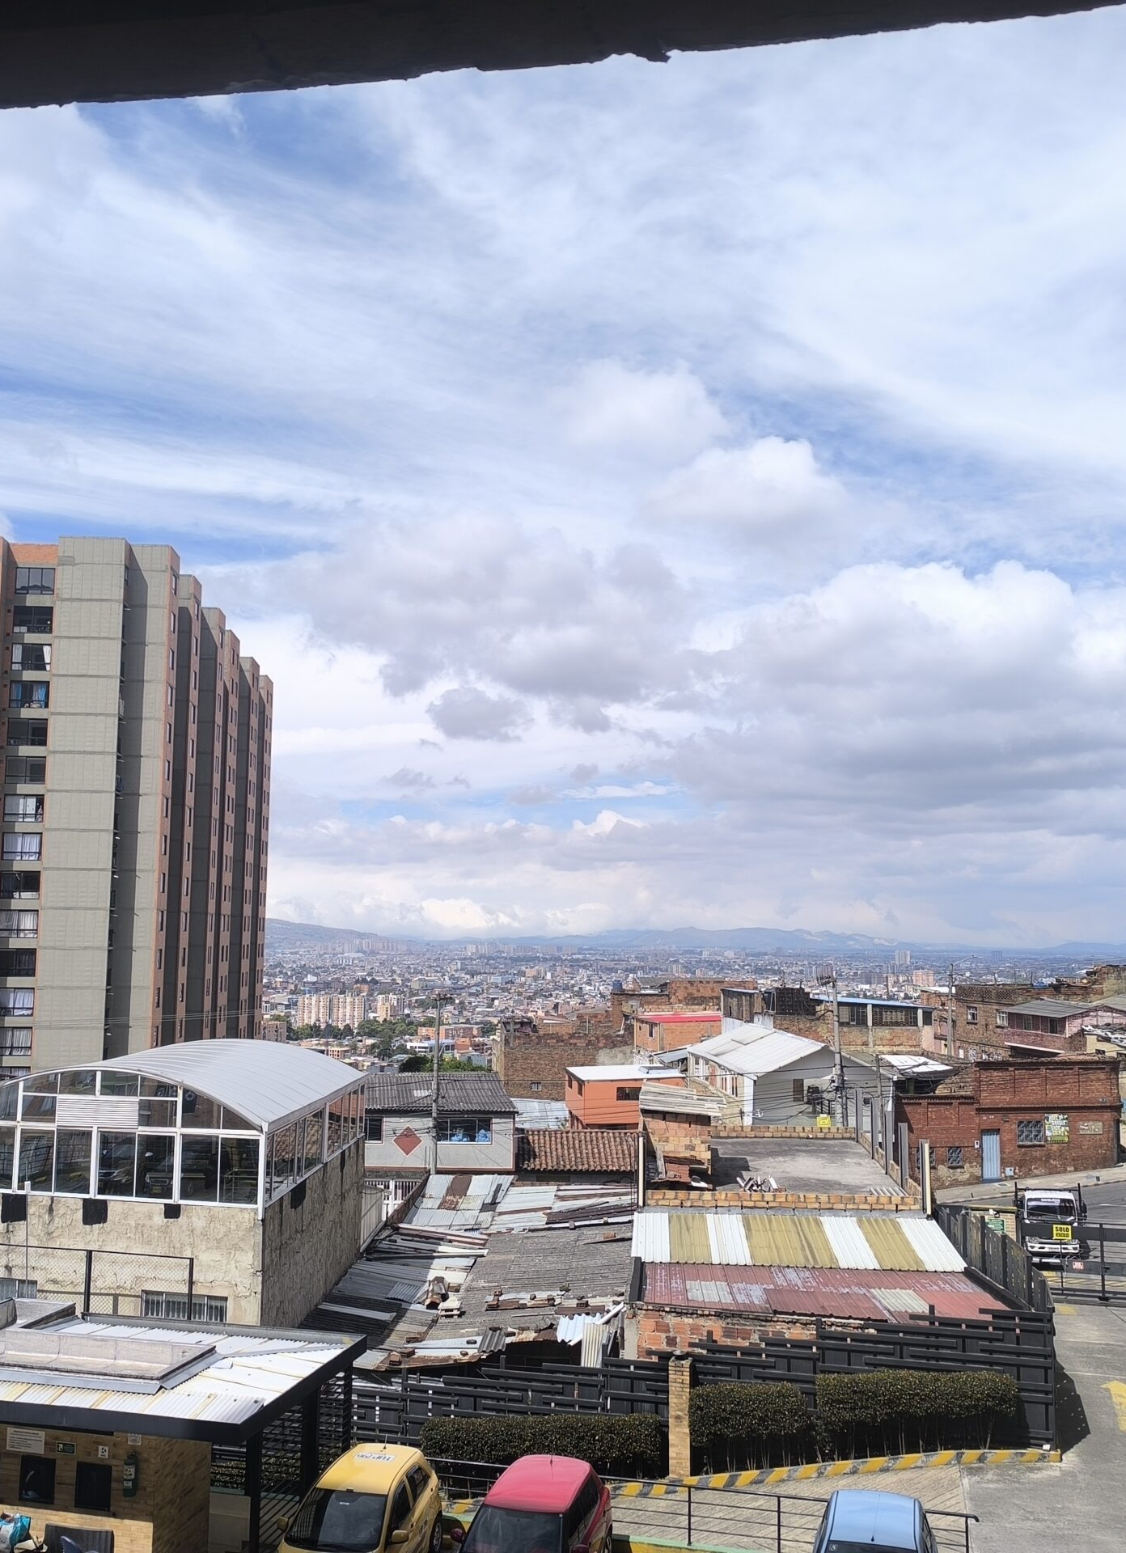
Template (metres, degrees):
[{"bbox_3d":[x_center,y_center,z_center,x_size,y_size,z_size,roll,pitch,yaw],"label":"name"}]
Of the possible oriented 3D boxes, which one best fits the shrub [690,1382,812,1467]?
[{"bbox_3d":[3.321,11.478,24.277,2.100,1.400,0.850,-1,-6,10],"label":"shrub"}]

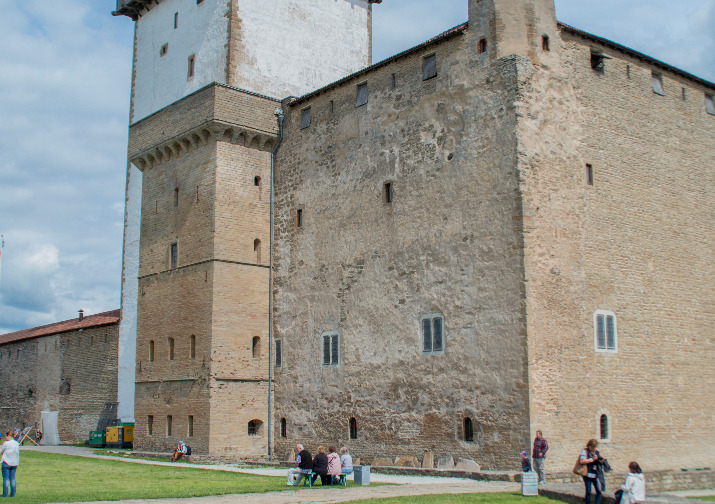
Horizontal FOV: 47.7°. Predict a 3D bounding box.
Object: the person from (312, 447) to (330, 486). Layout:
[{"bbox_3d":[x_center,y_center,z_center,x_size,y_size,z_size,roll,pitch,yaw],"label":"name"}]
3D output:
[{"bbox_3d":[-1.176,6.774,25.570,0.500,1.235,0.740,2,-11,-11],"label":"person"}]

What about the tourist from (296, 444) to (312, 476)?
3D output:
[{"bbox_3d":[-1.794,6.708,25.379,0.850,1.306,0.520,-6,-12,25],"label":"tourist"}]

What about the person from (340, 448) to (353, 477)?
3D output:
[{"bbox_3d":[-0.390,6.830,25.760,0.440,1.180,0.730,2,-11,-13],"label":"person"}]

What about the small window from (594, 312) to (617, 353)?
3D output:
[{"bbox_3d":[11.272,3.667,36.910,1.550,1.872,0.220,8,-14,-37],"label":"small window"}]

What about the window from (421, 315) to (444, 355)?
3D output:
[{"bbox_3d":[3.509,3.790,37.142,0.220,1.806,1.394,10,-15,-43],"label":"window"}]

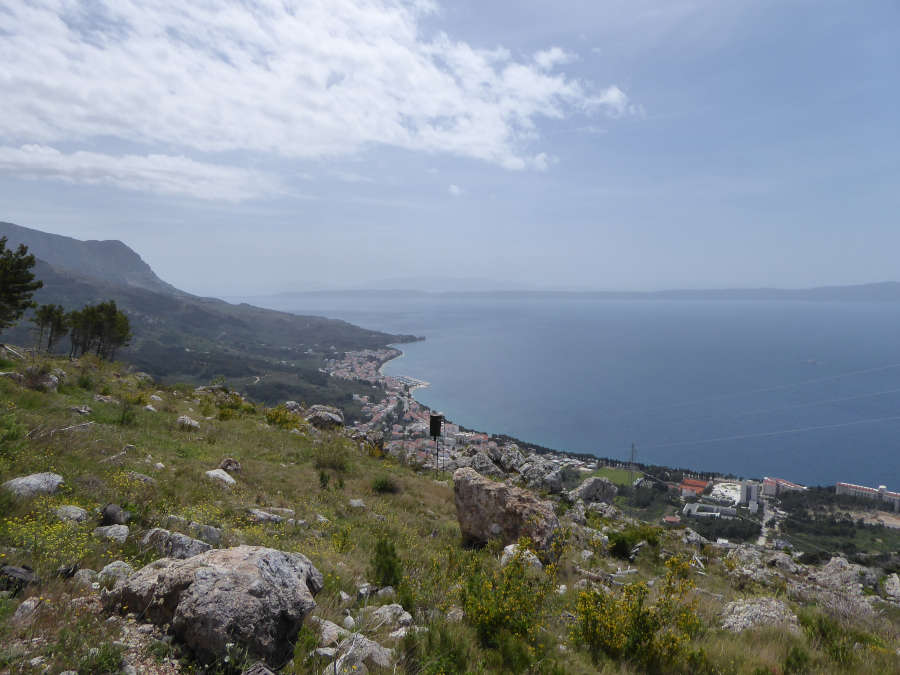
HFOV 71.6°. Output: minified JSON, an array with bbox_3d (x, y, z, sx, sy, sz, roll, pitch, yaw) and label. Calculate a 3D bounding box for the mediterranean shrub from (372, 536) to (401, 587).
[{"bbox_3d":[-0.521,1.840,5.127,0.261,0.405,0.261,0,4,0],"label":"mediterranean shrub"}]

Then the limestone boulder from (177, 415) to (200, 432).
[{"bbox_3d":[-5.248,1.726,12.526,0.448,0.357,0.336,-1,5,-10],"label":"limestone boulder"}]

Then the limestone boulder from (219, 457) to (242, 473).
[{"bbox_3d":[-3.139,1.816,8.926,0.328,0.219,0.263,0,4,0],"label":"limestone boulder"}]

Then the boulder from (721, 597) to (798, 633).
[{"bbox_3d":[2.997,2.682,6.053,0.714,0.253,0.464,0,4,0],"label":"boulder"}]

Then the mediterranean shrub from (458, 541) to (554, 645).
[{"bbox_3d":[0.399,1.803,4.434,0.649,0.722,0.616,0,4,0],"label":"mediterranean shrub"}]

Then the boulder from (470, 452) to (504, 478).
[{"bbox_3d":[0.893,3.048,14.867,0.809,0.599,0.647,0,4,0],"label":"boulder"}]

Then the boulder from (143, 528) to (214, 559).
[{"bbox_3d":[-2.109,1.596,4.841,0.498,0.196,0.274,-2,5,-20],"label":"boulder"}]

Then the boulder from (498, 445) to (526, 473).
[{"bbox_3d":[1.632,3.160,16.300,0.728,0.724,0.583,0,4,0],"label":"boulder"}]

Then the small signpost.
[{"bbox_3d":[-0.308,2.398,14.234,0.274,1.391,0.164,0,4,0],"label":"small signpost"}]

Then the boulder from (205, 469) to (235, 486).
[{"bbox_3d":[-2.881,1.750,7.802,0.352,0.214,0.229,-2,5,-20],"label":"boulder"}]

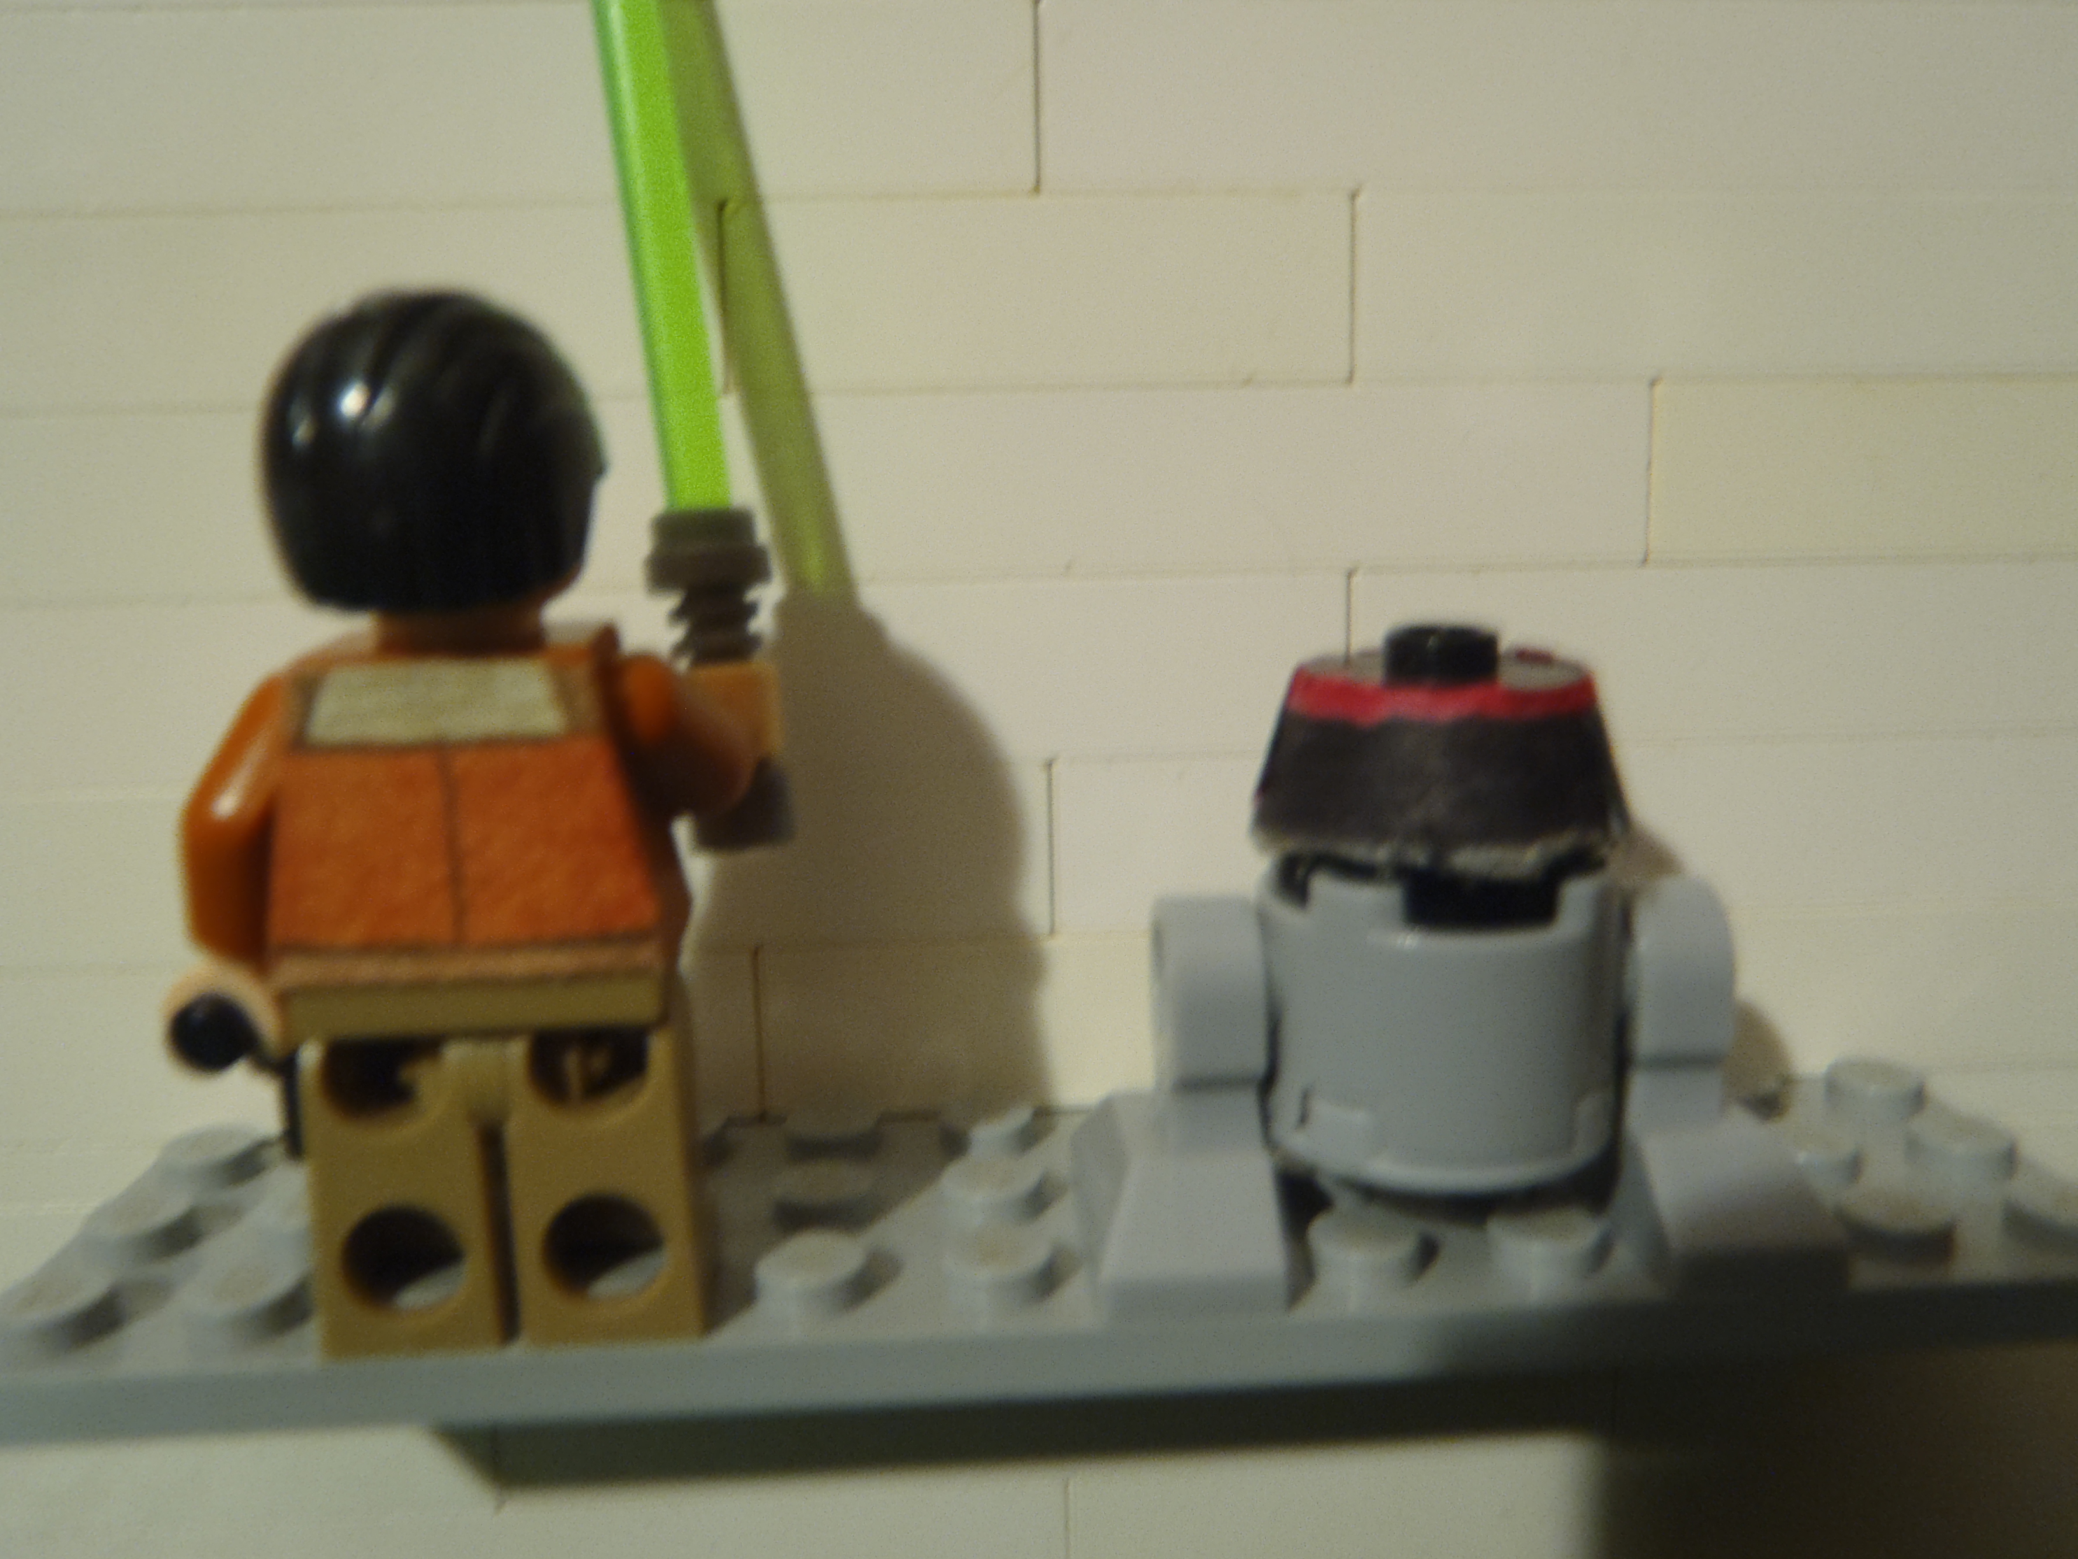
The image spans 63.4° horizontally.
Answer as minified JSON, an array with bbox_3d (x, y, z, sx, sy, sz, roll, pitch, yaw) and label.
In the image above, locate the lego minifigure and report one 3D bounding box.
[{"bbox_3d":[-0.024,0.001,0.071,0.024,0.042,0.018,-2,9,-3],"label":"lego minifigure"}]

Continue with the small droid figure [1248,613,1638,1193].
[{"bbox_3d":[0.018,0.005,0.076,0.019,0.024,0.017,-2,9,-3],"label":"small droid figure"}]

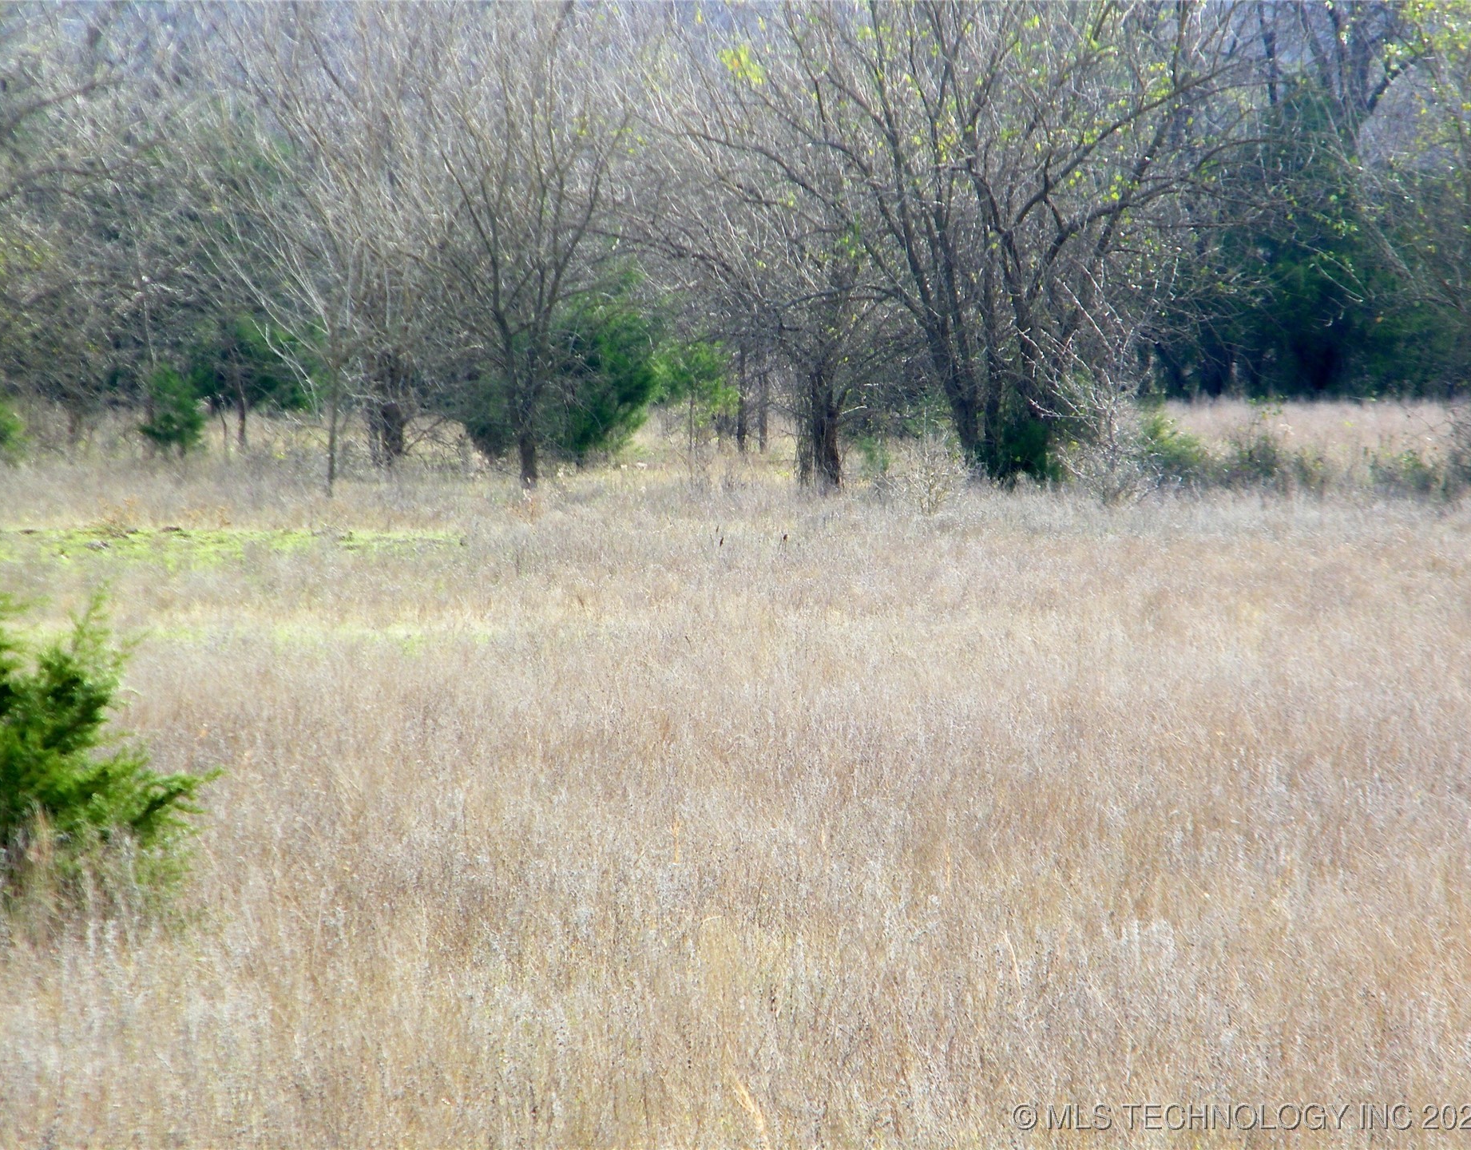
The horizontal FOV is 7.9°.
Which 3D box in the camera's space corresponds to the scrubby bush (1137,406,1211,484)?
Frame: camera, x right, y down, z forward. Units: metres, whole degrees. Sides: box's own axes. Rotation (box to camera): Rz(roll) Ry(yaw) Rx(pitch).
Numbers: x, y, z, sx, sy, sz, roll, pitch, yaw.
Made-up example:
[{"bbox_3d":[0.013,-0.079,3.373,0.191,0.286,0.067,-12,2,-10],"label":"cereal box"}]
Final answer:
[{"bbox_3d":[5.652,-1.649,138.000,0.950,1.020,0.920,0,1,0],"label":"scrubby bush"}]

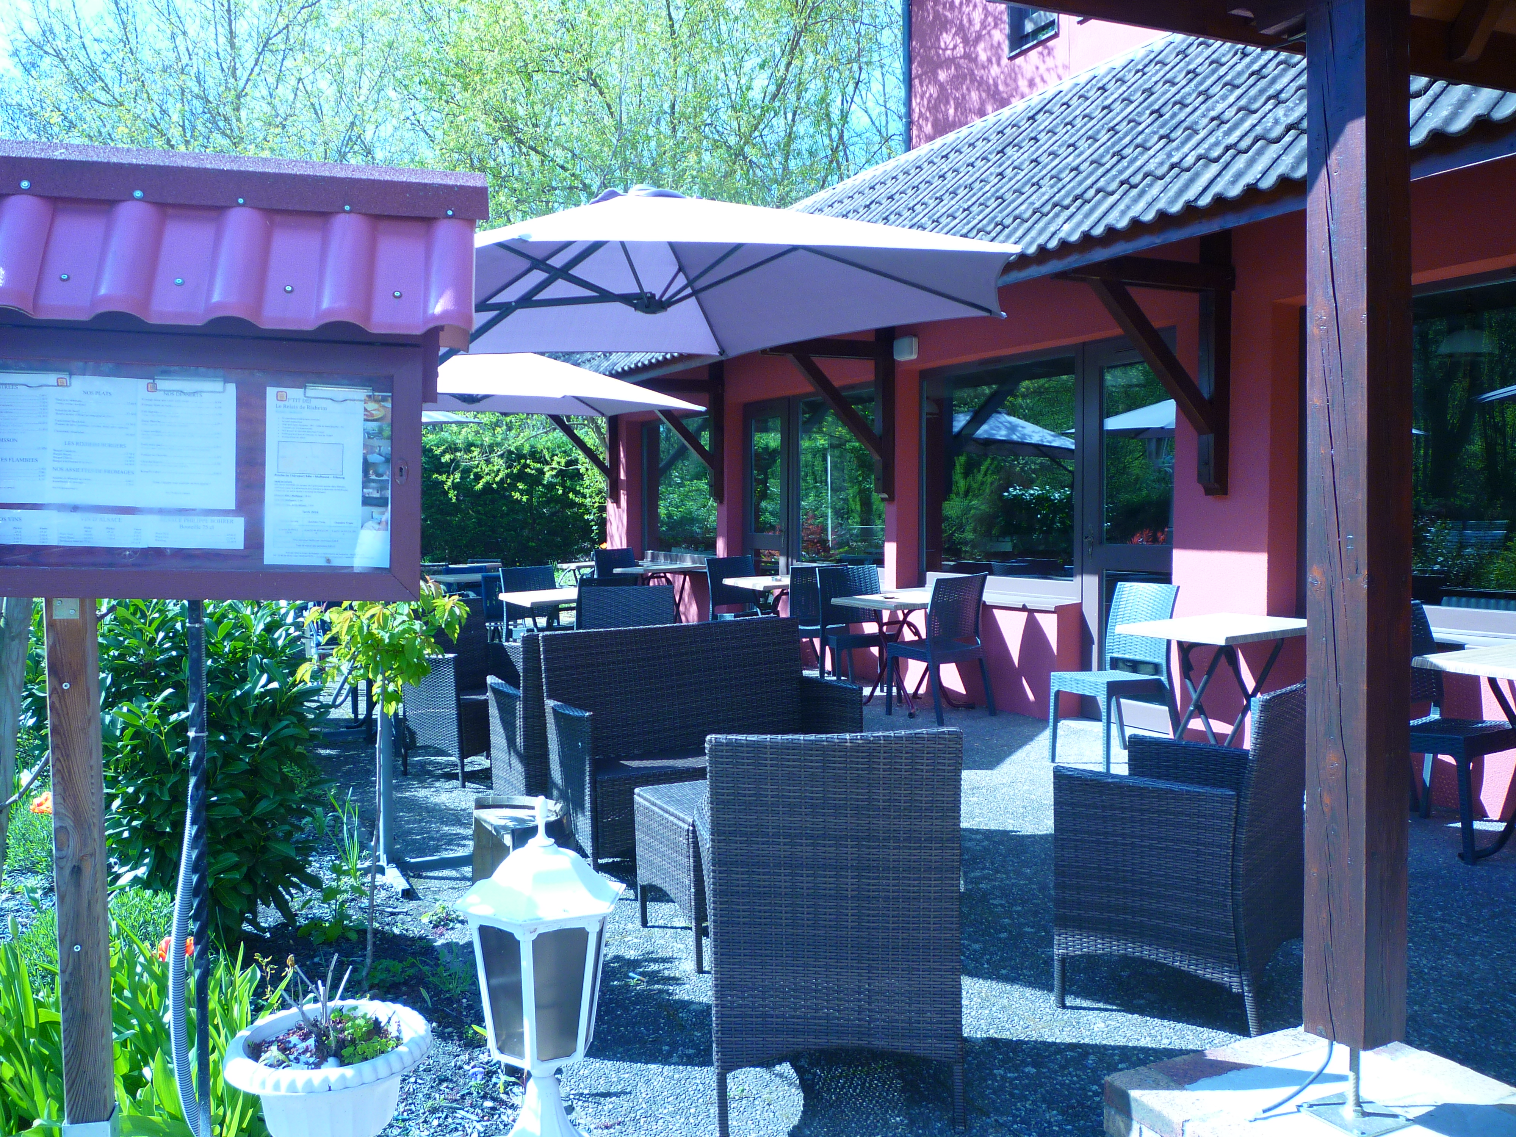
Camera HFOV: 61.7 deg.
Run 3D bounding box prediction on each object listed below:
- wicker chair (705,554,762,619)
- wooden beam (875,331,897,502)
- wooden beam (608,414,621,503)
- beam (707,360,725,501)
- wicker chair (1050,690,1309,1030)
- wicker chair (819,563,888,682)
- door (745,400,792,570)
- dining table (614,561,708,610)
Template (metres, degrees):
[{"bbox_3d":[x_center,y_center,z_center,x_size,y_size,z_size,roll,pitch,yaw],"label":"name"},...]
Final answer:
[{"bbox_3d":[-0.141,0.366,11.120,0.475,0.889,0.556,-1,3,-27],"label":"wicker chair"},{"bbox_3d":[1.020,-1.274,10.152,0.121,1.459,0.121,-1,3,-25],"label":"wooden beam"},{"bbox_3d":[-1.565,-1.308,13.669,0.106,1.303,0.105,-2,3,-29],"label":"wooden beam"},{"bbox_3d":[-0.376,-1.255,11.505,0.106,1.350,0.105,-2,3,-29],"label":"beam"},{"bbox_3d":[1.132,0.703,3.352,0.530,0.825,0.540,2,3,33],"label":"wicker chair"},{"bbox_3d":[0.697,0.432,8.626,0.460,0.870,0.530,-1,3,-24],"label":"wicker chair"},{"bbox_3d":[0.091,-0.507,12.868,0.091,2.424,1.010,-1,3,-25],"label":"door"},{"bbox_3d":[-0.923,0.365,12.226,0.720,0.740,0.720,-1,3,-26],"label":"dining table"}]

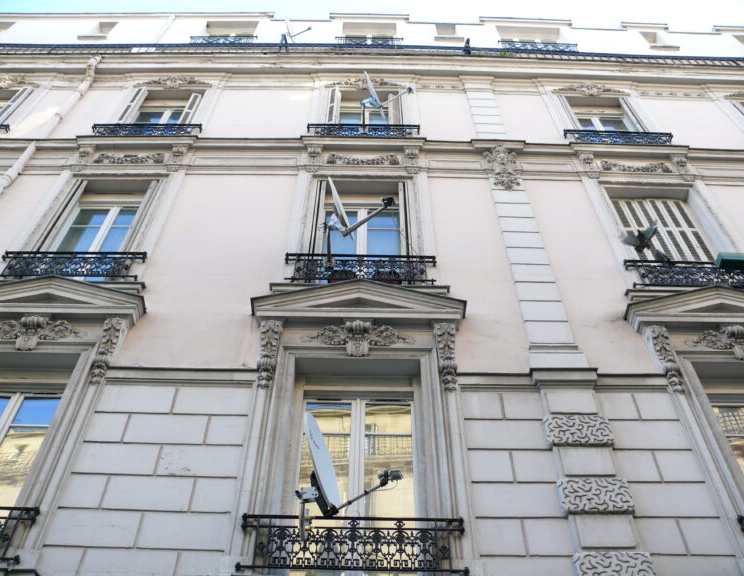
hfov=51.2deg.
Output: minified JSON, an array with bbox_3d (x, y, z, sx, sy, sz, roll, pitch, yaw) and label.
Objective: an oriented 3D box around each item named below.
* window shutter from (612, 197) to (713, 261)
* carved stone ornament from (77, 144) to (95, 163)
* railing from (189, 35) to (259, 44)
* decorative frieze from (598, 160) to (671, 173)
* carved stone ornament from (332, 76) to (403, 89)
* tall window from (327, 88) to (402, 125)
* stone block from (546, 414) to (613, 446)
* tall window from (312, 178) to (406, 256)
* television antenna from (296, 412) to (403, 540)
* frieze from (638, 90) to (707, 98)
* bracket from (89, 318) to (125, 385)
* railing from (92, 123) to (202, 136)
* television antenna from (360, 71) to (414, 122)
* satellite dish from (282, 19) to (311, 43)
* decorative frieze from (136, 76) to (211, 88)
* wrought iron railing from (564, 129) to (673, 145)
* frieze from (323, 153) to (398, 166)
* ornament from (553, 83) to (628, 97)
[{"bbox_3d":[3.381,-0.462,8.976,1.080,2.150,0.070,1,-53,-1],"label":"window shutter"},{"bbox_3d":[-3.860,-1.818,10.498,0.200,0.280,0.160,1,-54,0],"label":"carved stone ornament"},{"bbox_3d":[-3.129,-5.071,16.123,1.400,0.420,0.250,1,-54,0],"label":"railing"},{"bbox_3d":[3.443,-1.589,10.157,0.920,0.200,0.090,1,-54,0],"label":"decorative frieze"},{"bbox_3d":[-0.087,-3.280,12.399,1.120,0.280,0.090,1,-54,0],"label":"carved stone ornament"},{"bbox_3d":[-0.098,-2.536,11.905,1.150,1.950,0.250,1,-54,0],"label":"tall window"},{"bbox_3d":[1.758,1.243,6.597,0.536,0.341,0.140,1,-53,-1],"label":"stone block"},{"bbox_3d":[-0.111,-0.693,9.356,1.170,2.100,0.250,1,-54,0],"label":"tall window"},{"bbox_3d":[-0.189,1.270,5.538,0.780,0.970,0.710,-16,-56,12],"label":"television antenna"},{"bbox_3d":[4.796,-3.092,12.422,1.056,0.299,0.060,1,-53,-1],"label":"frieze"},{"bbox_3d":[-2.431,0.622,7.167,0.185,0.770,0.250,1,-53,-1],"label":"bracket"},{"bbox_3d":[-3.135,-2.079,10.715,1.491,0.450,0.230,1,-53,-1],"label":"railing"},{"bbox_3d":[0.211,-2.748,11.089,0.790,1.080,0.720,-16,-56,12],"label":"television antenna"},{"bbox_3d":[-1.385,-4.777,14.373,0.500,0.580,0.520,-14,-55,11],"label":"satellite dish"},{"bbox_3d":[-3.147,-3.235,12.309,1.160,0.405,0.140,1,-53,-1],"label":"decorative frieze"},{"bbox_3d":[3.471,-1.990,10.793,1.492,0.450,0.230,1,-53,-1],"label":"wrought iron railing"},{"bbox_3d":[-0.136,-1.689,10.205,0.950,0.210,0.090,1,-54,0],"label":"frieze"},{"bbox_3d":[3.379,-3.084,12.135,1.130,0.400,0.140,1,-53,-1],"label":"ornament"}]

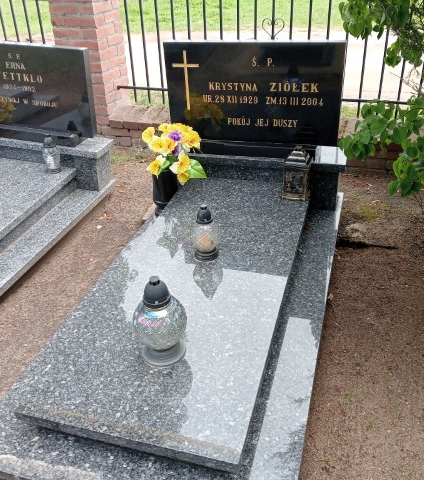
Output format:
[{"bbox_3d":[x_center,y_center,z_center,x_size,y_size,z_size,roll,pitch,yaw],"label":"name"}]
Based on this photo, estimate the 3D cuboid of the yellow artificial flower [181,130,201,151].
[{"bbox_3d":[-0.099,-0.482,2.505,0.095,0.095,0.060,-20,20,-27],"label":"yellow artificial flower"}]

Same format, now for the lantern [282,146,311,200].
[{"bbox_3d":[0.408,-0.336,2.507,0.125,0.250,0.125,7,32,15],"label":"lantern"}]

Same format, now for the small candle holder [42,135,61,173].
[{"bbox_3d":[-0.901,-0.484,2.900,0.105,0.205,0.105,7,32,16],"label":"small candle holder"}]

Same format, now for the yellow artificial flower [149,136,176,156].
[{"bbox_3d":[-0.236,-0.446,2.465,0.115,0.095,0.070,-2,16,0],"label":"yellow artificial flower"}]

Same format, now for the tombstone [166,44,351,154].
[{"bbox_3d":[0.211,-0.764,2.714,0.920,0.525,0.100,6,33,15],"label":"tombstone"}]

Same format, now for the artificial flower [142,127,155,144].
[{"bbox_3d":[-0.308,-0.507,2.509,0.080,0.090,0.060,10,18,20],"label":"artificial flower"}]

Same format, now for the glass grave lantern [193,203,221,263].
[{"bbox_3d":[-0.028,-0.038,2.204,0.107,0.247,0.107,-2,32,1],"label":"glass grave lantern"}]

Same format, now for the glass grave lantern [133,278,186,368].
[{"bbox_3d":[-0.174,0.251,1.692,0.183,0.318,0.183,-2,32,1],"label":"glass grave lantern"}]

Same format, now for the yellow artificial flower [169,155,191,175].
[{"bbox_3d":[-0.161,-0.386,2.640,0.102,0.097,0.070,-4,35,-1],"label":"yellow artificial flower"}]

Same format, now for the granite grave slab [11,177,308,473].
[{"bbox_3d":[-0.028,0.142,2.195,0.704,0.048,1.707,7,34,15],"label":"granite grave slab"}]

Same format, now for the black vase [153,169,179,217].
[{"bbox_3d":[-0.237,-0.252,2.662,0.140,0.270,0.140,-2,31,1],"label":"black vase"}]

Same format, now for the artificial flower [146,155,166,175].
[{"bbox_3d":[-0.289,-0.386,2.640,0.097,0.092,0.075,24,52,36],"label":"artificial flower"}]

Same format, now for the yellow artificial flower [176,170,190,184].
[{"bbox_3d":[-0.150,-0.318,2.631,0.071,0.071,0.070,-1,54,3],"label":"yellow artificial flower"}]

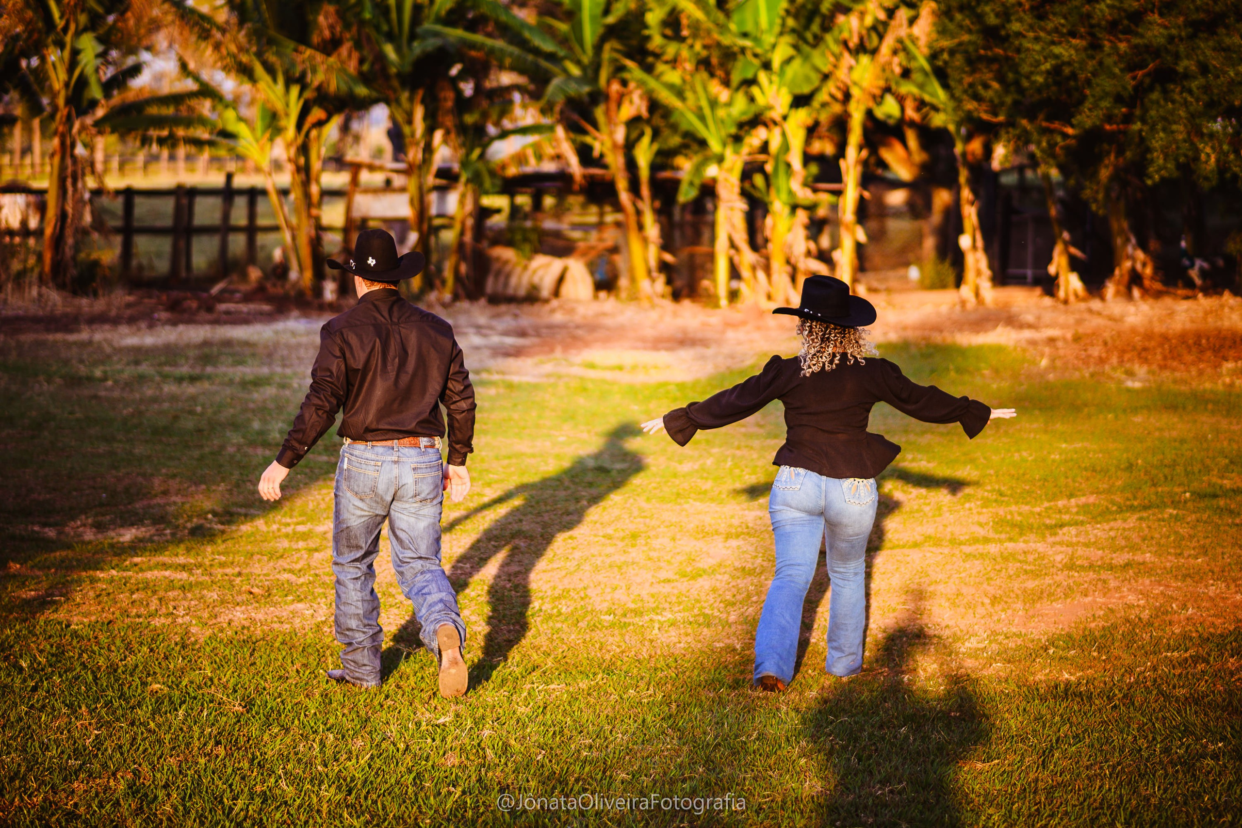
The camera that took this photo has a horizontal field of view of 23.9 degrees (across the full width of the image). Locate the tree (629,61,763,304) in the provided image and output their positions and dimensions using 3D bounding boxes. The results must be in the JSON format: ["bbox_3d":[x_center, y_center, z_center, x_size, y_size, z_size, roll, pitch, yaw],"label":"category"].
[{"bbox_3d":[0.990,-3.110,39.800,1.820,3.240,1.650,0,5,0],"label":"tree"}]

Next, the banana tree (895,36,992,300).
[{"bbox_3d":[4.390,-3.320,39.800,1.330,3.630,1.250,0,5,0],"label":"banana tree"}]

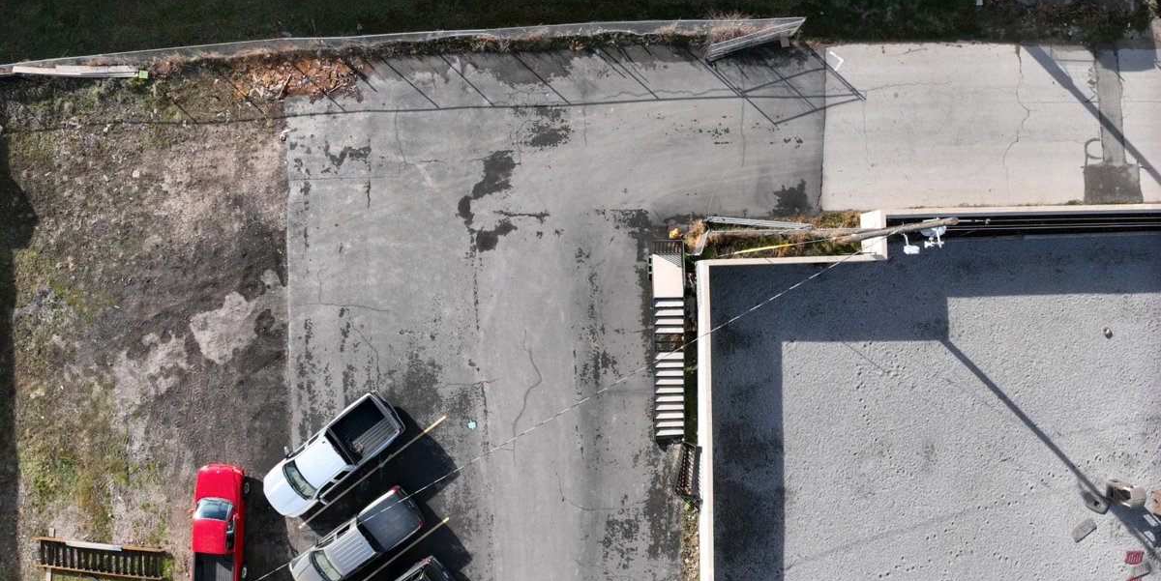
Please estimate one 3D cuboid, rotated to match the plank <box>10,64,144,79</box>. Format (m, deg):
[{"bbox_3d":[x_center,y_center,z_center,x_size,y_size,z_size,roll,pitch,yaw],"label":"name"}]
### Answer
[{"bbox_3d":[-18.940,-8.240,30.200,4.850,0.250,0.420,2,90,0],"label":"plank"}]

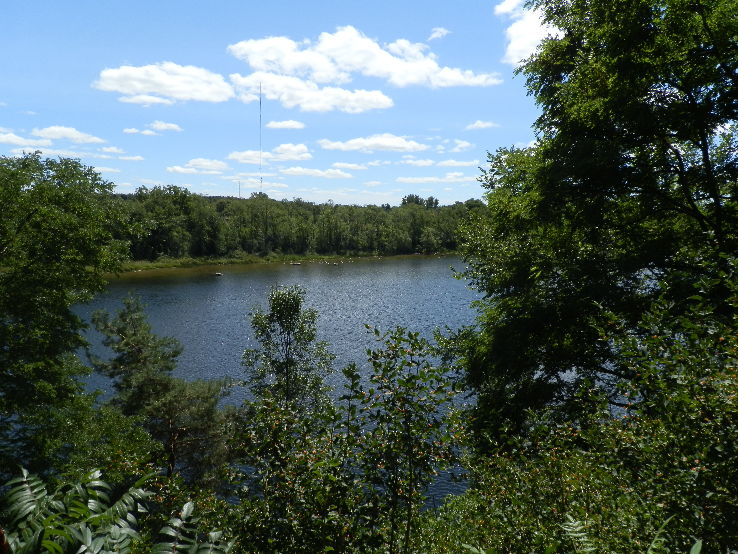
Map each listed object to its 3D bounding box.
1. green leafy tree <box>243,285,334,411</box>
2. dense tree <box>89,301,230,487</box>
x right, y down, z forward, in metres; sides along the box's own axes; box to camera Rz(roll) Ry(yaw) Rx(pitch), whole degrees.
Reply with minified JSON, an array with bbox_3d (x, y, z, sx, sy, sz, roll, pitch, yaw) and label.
[{"bbox_3d":[-2.150,2.400,16.000,2.500,4.400,2.400,0,6,0],"label":"green leafy tree"},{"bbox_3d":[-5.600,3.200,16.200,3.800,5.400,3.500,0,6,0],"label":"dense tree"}]

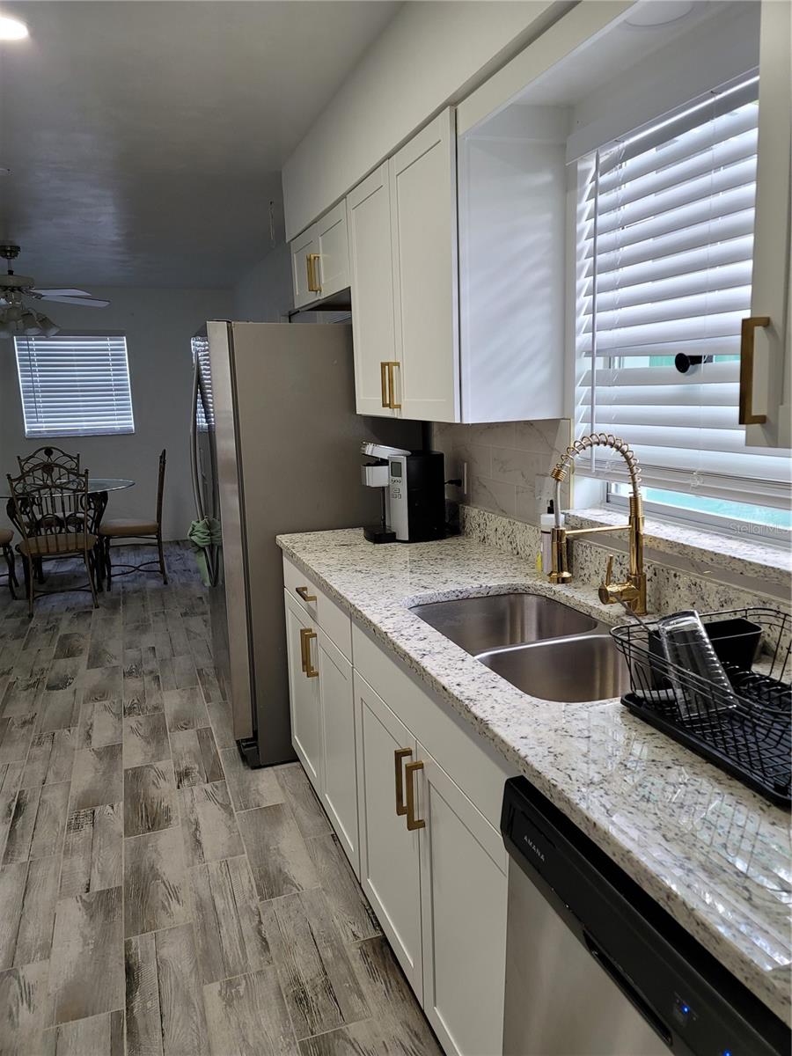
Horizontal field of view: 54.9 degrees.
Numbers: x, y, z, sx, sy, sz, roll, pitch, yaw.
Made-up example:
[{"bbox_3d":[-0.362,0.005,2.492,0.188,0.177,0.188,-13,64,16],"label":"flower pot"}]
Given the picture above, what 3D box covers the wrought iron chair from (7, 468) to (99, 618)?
[{"bbox_3d":[-2.353,0.053,5.293,0.495,1.010,0.515,-6,11,-25],"label":"wrought iron chair"}]

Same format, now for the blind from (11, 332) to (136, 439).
[{"bbox_3d":[-2.993,-1.337,7.132,0.940,0.940,0.060,-5,11,-19],"label":"blind"}]

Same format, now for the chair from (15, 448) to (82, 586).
[{"bbox_3d":[-2.853,-0.131,6.356,0.495,1.020,0.515,-6,11,-21],"label":"chair"}]

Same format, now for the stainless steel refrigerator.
[{"bbox_3d":[-0.429,0.015,3.317,0.820,1.700,0.850,-5,11,-19],"label":"stainless steel refrigerator"}]

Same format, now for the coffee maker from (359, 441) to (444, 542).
[{"bbox_3d":[0.021,-0.136,2.711,0.305,0.342,0.240,-5,11,-19],"label":"coffee maker"}]

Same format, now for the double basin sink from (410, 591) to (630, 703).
[{"bbox_3d":[0.316,0.348,1.673,0.425,0.225,0.765,-5,11,-19],"label":"double basin sink"}]

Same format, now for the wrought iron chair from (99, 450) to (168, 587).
[{"bbox_3d":[-2.033,-0.084,5.967,0.515,1.020,0.495,-5,11,-19],"label":"wrought iron chair"}]

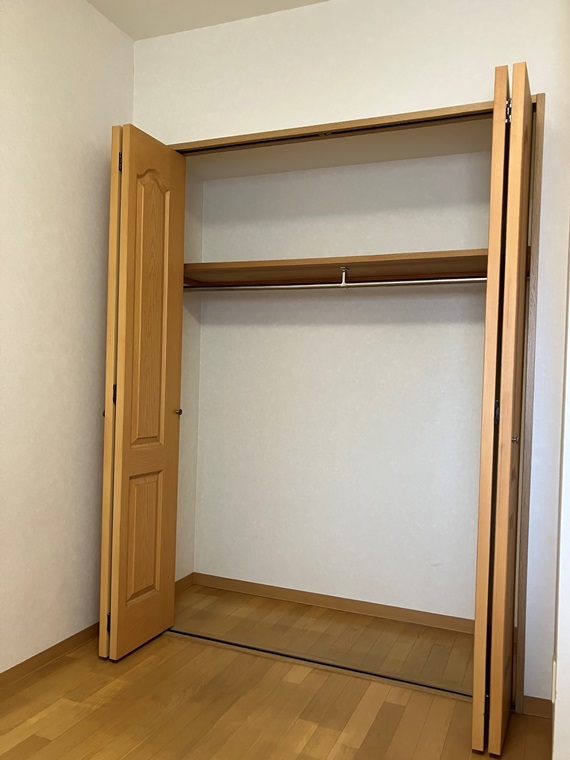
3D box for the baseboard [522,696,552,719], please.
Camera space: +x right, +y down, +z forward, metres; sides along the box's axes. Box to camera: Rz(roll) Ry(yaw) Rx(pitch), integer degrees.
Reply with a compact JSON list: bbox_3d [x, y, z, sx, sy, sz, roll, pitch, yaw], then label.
[{"bbox_3d":[0.841,1.086,2.040,0.090,0.061,0.010,2,1,23],"label":"baseboard"}]

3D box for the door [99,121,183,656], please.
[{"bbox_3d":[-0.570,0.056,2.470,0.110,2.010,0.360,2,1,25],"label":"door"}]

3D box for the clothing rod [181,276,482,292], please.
[{"bbox_3d":[0.255,-0.411,2.628,1.660,0.024,0.024,2,1,23],"label":"clothing rod"}]

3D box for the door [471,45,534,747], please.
[{"bbox_3d":[0.693,0.097,1.941,0.105,2.010,0.330,2,1,24],"label":"door"}]

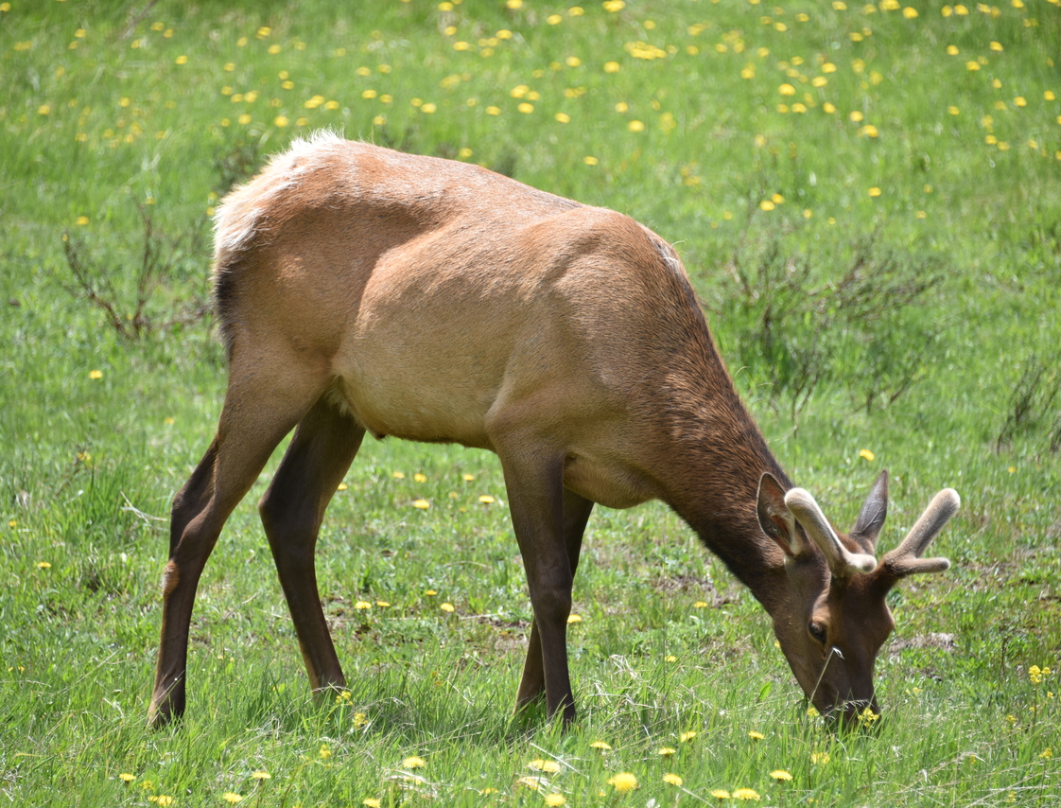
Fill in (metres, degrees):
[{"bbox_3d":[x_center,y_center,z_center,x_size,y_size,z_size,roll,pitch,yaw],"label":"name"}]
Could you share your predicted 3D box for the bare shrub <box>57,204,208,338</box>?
[{"bbox_3d":[-1.129,-0.377,20.200,0.430,0.370,0.380,0,7,0],"label":"bare shrub"}]

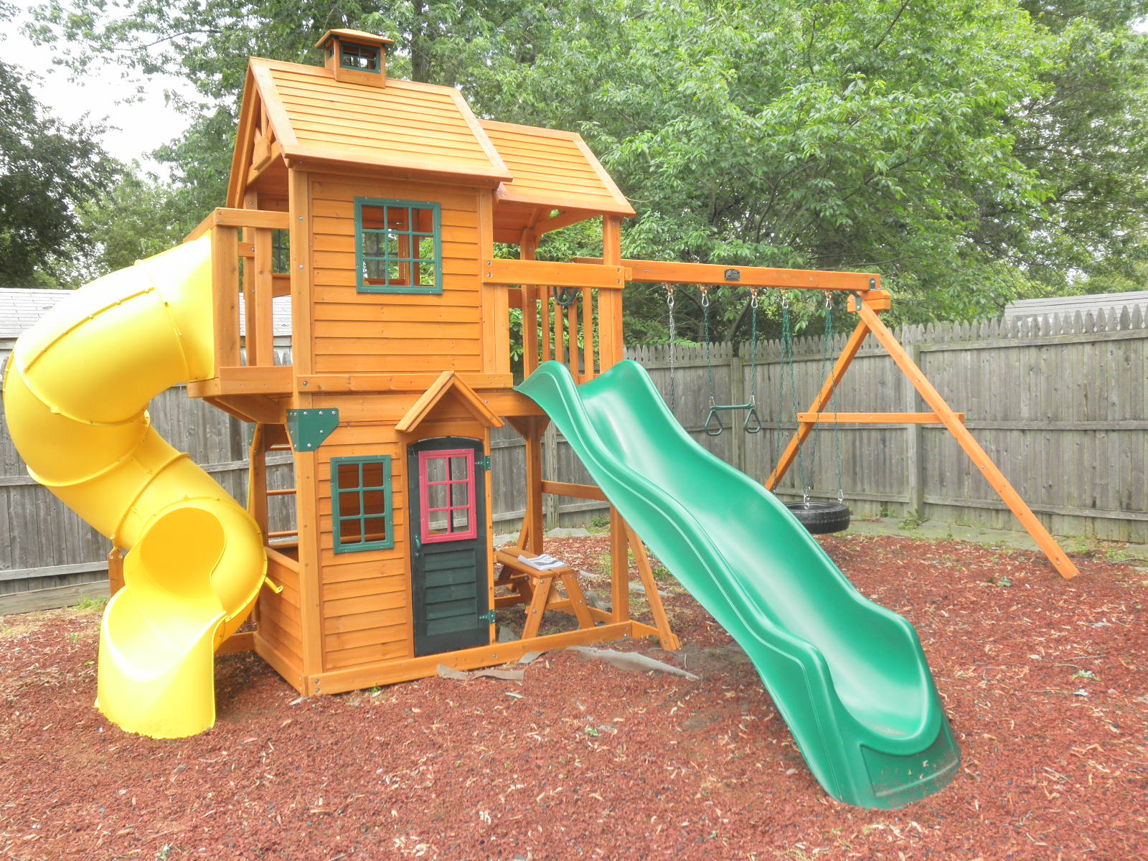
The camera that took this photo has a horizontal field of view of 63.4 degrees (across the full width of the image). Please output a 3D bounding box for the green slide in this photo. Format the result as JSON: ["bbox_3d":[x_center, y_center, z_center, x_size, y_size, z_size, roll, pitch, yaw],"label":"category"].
[{"bbox_3d":[0.587,0.456,4.301,0.643,1.657,2.461,-3,3,-31],"label":"green slide"}]

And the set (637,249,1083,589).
[{"bbox_3d":[1.293,-0.066,6.822,3.023,2.260,3.144,-3,3,-31],"label":"set"}]

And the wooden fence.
[{"bbox_3d":[-0.009,0.188,7.034,7.707,2.090,4.413,-3,3,-31],"label":"wooden fence"}]

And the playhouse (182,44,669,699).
[{"bbox_3d":[-0.948,-0.494,5.432,2.370,3.535,2.119,-3,3,-31],"label":"playhouse"}]

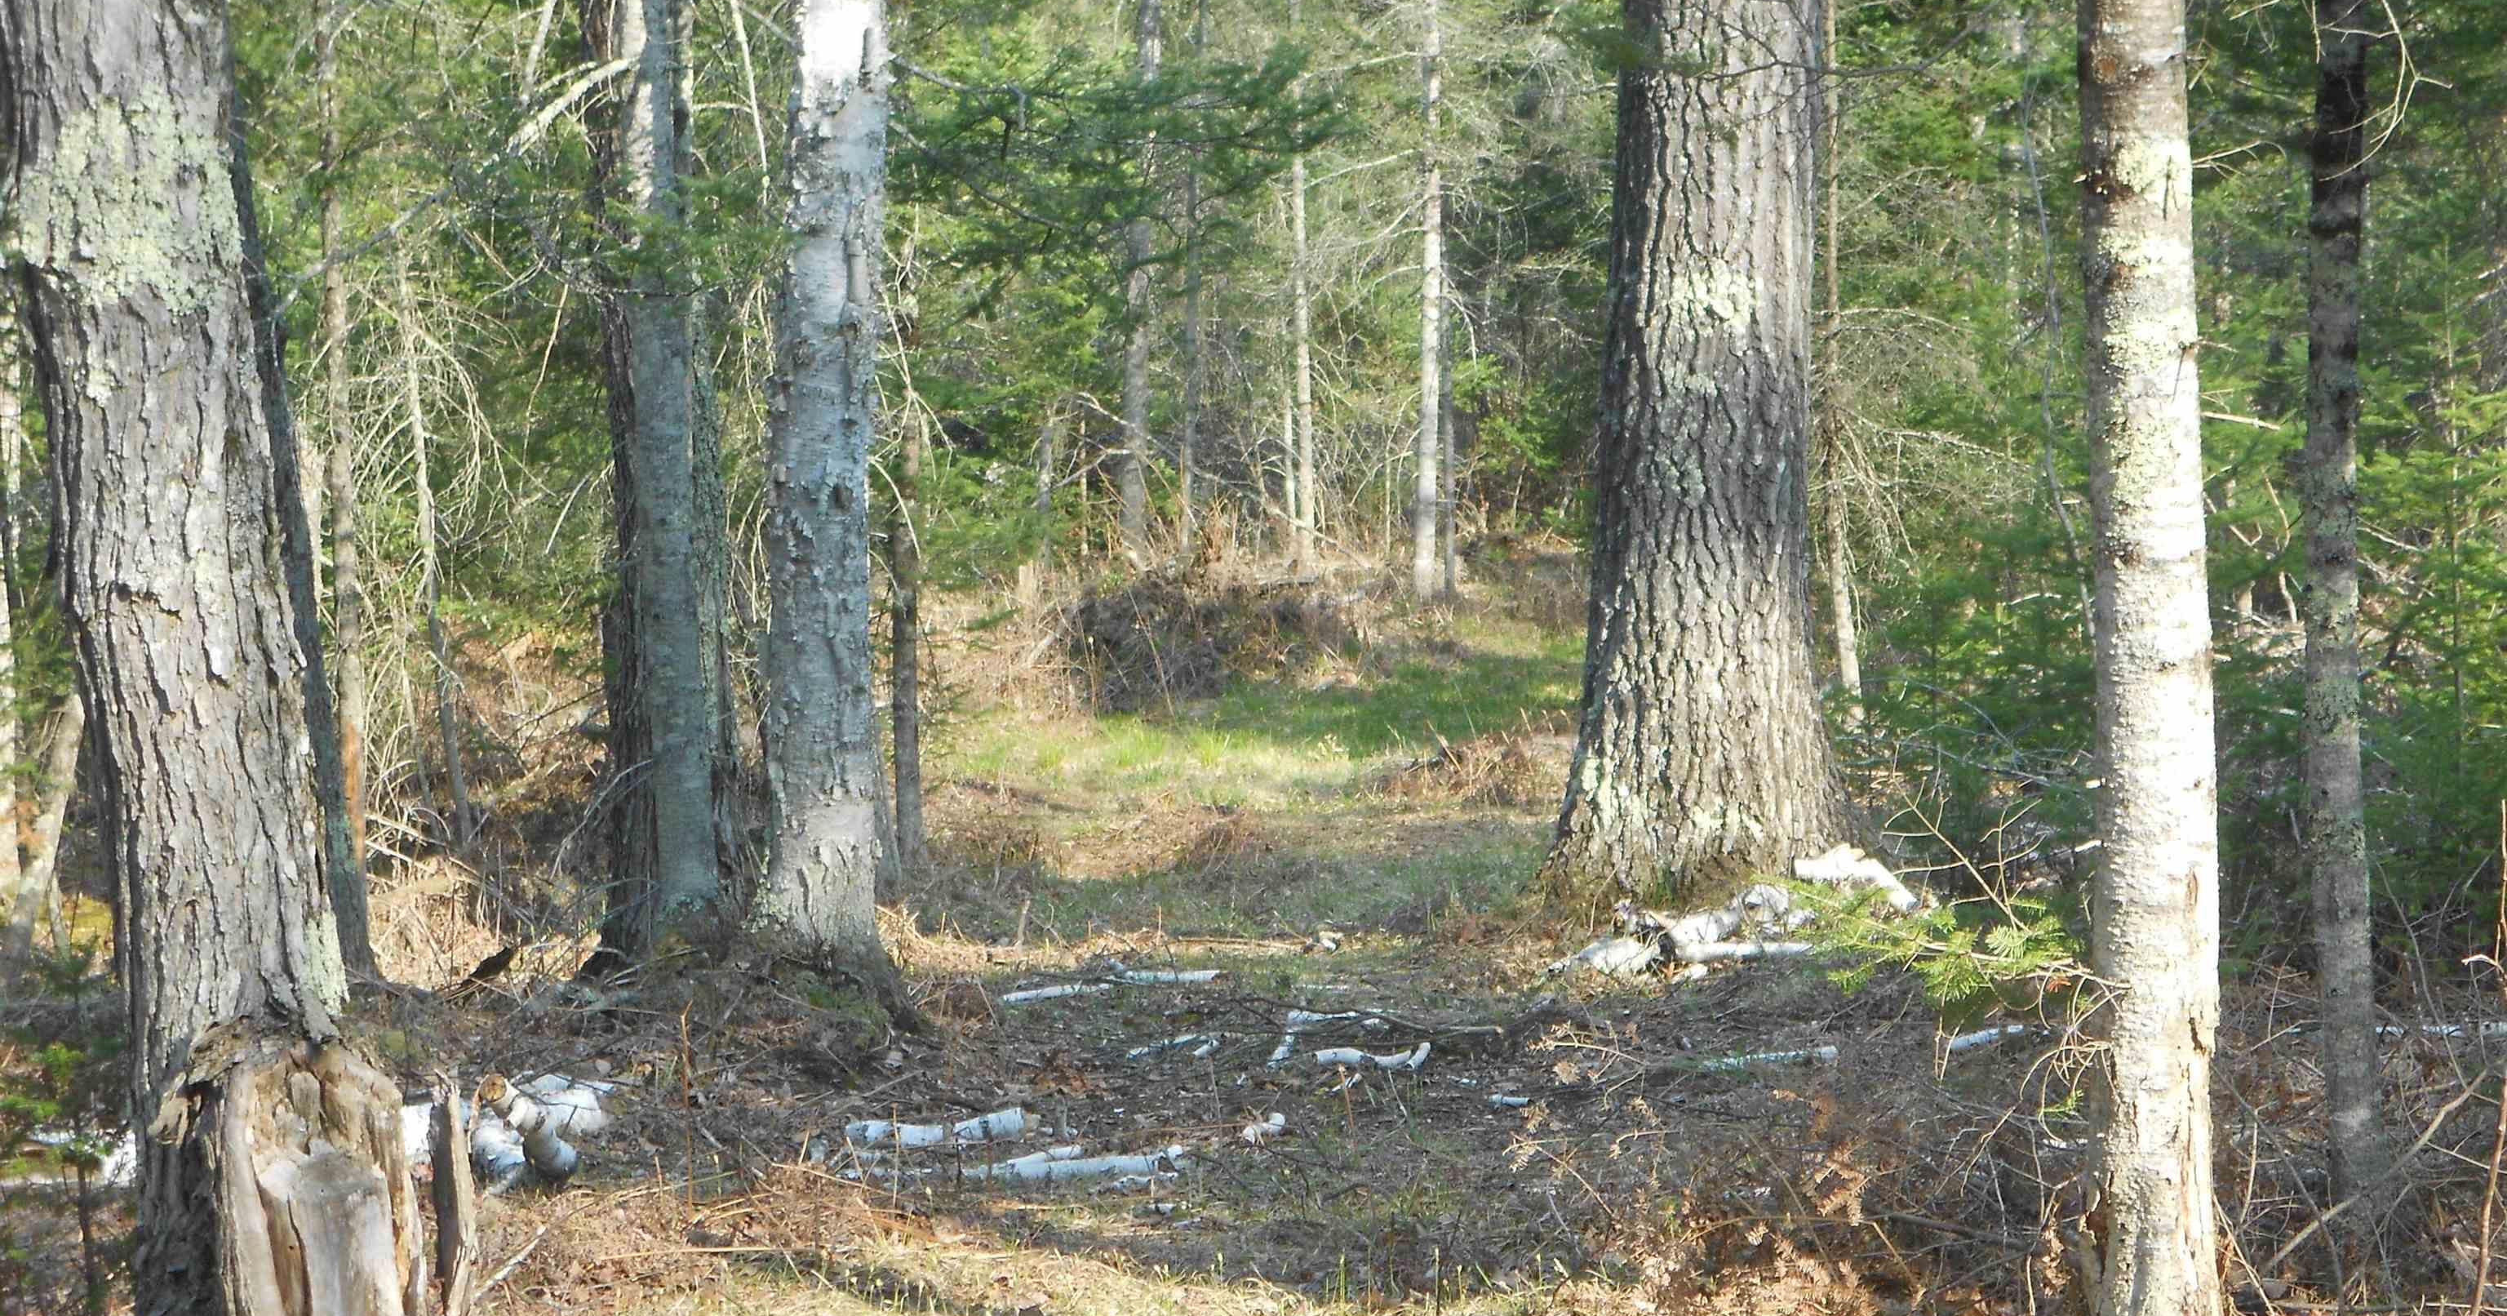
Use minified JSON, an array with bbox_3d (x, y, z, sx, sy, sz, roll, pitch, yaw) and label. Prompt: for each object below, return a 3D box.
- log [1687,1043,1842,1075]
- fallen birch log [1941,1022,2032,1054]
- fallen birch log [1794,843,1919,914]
[{"bbox_3d":[1.180,0.926,14.400,0.366,0.030,0.040,-3,4,-22],"label":"log"},{"bbox_3d":[1.722,0.888,14.600,0.237,0.035,0.045,-8,6,-30],"label":"fallen birch log"},{"bbox_3d":[1.665,0.617,17.200,0.330,0.130,0.140,18,8,18],"label":"fallen birch log"}]

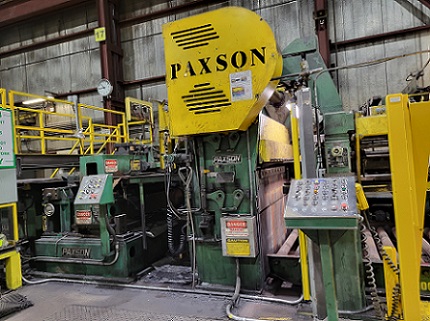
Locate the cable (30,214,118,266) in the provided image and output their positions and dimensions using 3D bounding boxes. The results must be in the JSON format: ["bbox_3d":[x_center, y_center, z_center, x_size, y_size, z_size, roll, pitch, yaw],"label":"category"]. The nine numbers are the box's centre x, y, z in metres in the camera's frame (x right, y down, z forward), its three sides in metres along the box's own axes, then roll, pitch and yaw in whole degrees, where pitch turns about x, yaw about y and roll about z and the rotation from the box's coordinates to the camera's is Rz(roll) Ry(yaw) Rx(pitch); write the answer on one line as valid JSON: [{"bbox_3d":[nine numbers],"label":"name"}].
[{"bbox_3d":[-2.093,1.120,4.675,1.670,0.720,0.180,-4,-1,21],"label":"cable"}]

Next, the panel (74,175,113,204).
[{"bbox_3d":[-1.712,0.417,4.568,0.455,0.400,0.295,-4,-1,21],"label":"panel"}]

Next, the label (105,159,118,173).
[{"bbox_3d":[-1.603,0.087,5.007,0.015,0.200,0.280,-4,-1,21],"label":"label"}]

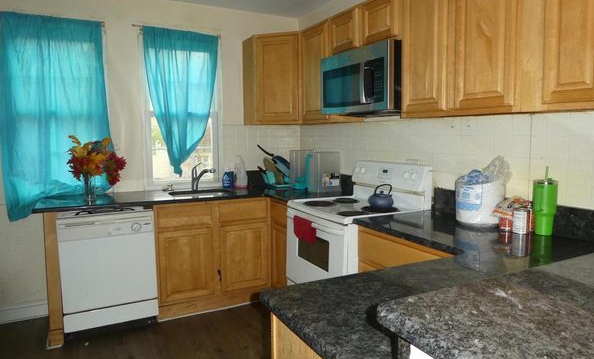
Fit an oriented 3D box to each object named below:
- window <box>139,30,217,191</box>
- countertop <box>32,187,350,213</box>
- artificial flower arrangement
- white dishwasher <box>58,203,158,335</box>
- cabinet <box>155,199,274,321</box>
[{"bbox_3d":[-0.963,-0.638,3.514,0.620,1.215,0.090,-3,7,-27],"label":"window"},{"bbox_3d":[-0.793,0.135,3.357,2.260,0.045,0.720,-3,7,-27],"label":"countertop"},{"bbox_3d":[-1.438,-0.141,2.968,0.350,0.380,0.380,-3,7,-27],"label":"artificial flower arrangement"},{"bbox_3d":[-1.425,0.607,3.113,0.604,0.850,0.620,-3,7,-27],"label":"white dishwasher"},{"bbox_3d":[-0.762,0.581,3.479,0.915,0.885,0.620,-3,7,-27],"label":"cabinet"}]

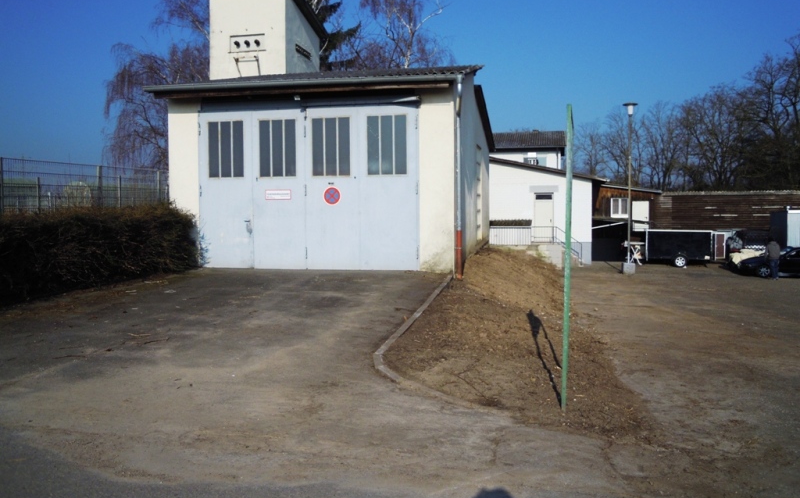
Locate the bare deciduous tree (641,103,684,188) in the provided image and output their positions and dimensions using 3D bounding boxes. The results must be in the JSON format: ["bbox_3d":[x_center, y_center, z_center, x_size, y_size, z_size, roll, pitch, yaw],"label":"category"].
[{"bbox_3d":[22.448,-6.393,55.777,3.562,12.190,3.562,0,2,0],"label":"bare deciduous tree"}]

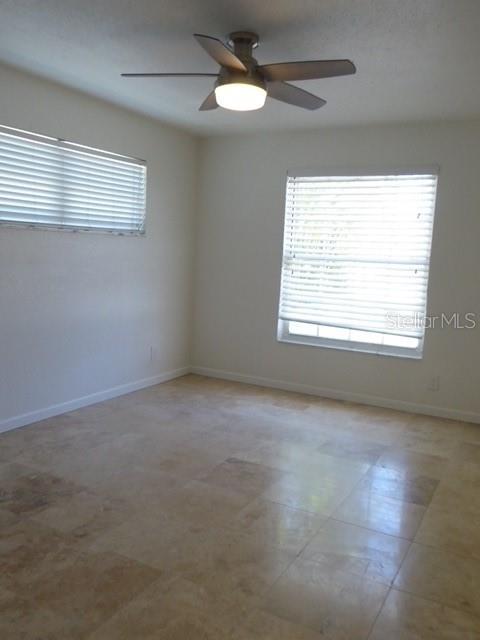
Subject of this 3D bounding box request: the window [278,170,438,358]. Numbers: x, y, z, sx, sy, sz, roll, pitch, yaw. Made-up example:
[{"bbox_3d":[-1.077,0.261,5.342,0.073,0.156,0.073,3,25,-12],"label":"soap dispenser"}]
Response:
[{"bbox_3d":[1.017,-0.619,4.814,1.330,1.400,0.060,7,8,28],"label":"window"}]

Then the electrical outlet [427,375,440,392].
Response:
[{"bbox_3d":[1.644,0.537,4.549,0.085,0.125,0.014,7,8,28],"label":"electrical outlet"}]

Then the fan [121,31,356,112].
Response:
[{"bbox_3d":[0.041,-1.307,2.824,1.250,0.355,1.250,7,8,28],"label":"fan"}]

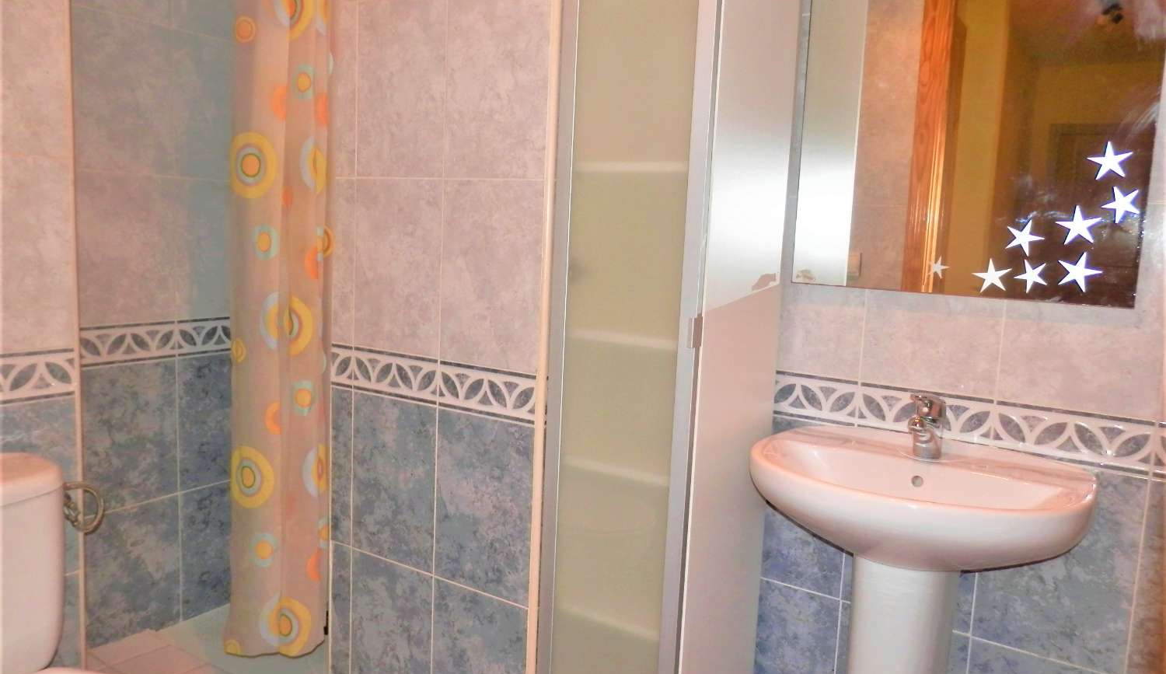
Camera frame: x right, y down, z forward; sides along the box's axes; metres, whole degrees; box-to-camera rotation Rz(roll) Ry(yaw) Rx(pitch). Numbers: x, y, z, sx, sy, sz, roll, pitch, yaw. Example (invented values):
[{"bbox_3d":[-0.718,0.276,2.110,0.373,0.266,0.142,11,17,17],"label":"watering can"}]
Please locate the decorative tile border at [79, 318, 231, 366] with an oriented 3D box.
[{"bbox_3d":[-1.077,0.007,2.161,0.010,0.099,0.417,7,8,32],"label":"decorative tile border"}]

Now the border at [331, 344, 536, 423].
[{"bbox_3d":[-0.329,0.091,1.761,0.570,0.099,0.010,7,8,32],"label":"border"}]

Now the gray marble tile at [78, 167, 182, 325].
[{"bbox_3d":[-1.095,-0.211,2.024,0.010,0.357,0.239,7,8,31],"label":"gray marble tile"}]

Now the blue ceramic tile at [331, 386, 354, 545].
[{"bbox_3d":[-0.546,0.296,1.921,0.072,0.365,0.010,7,8,32],"label":"blue ceramic tile"}]

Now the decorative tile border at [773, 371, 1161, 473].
[{"bbox_3d":[0.682,0.151,1.589,0.667,0.095,0.010,7,9,34],"label":"decorative tile border"}]

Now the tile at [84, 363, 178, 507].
[{"bbox_3d":[-1.136,0.245,2.116,0.010,0.365,0.245,7,8,32],"label":"tile"}]

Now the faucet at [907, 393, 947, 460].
[{"bbox_3d":[0.611,0.158,1.508,0.050,0.125,0.145,7,8,32],"label":"faucet"}]

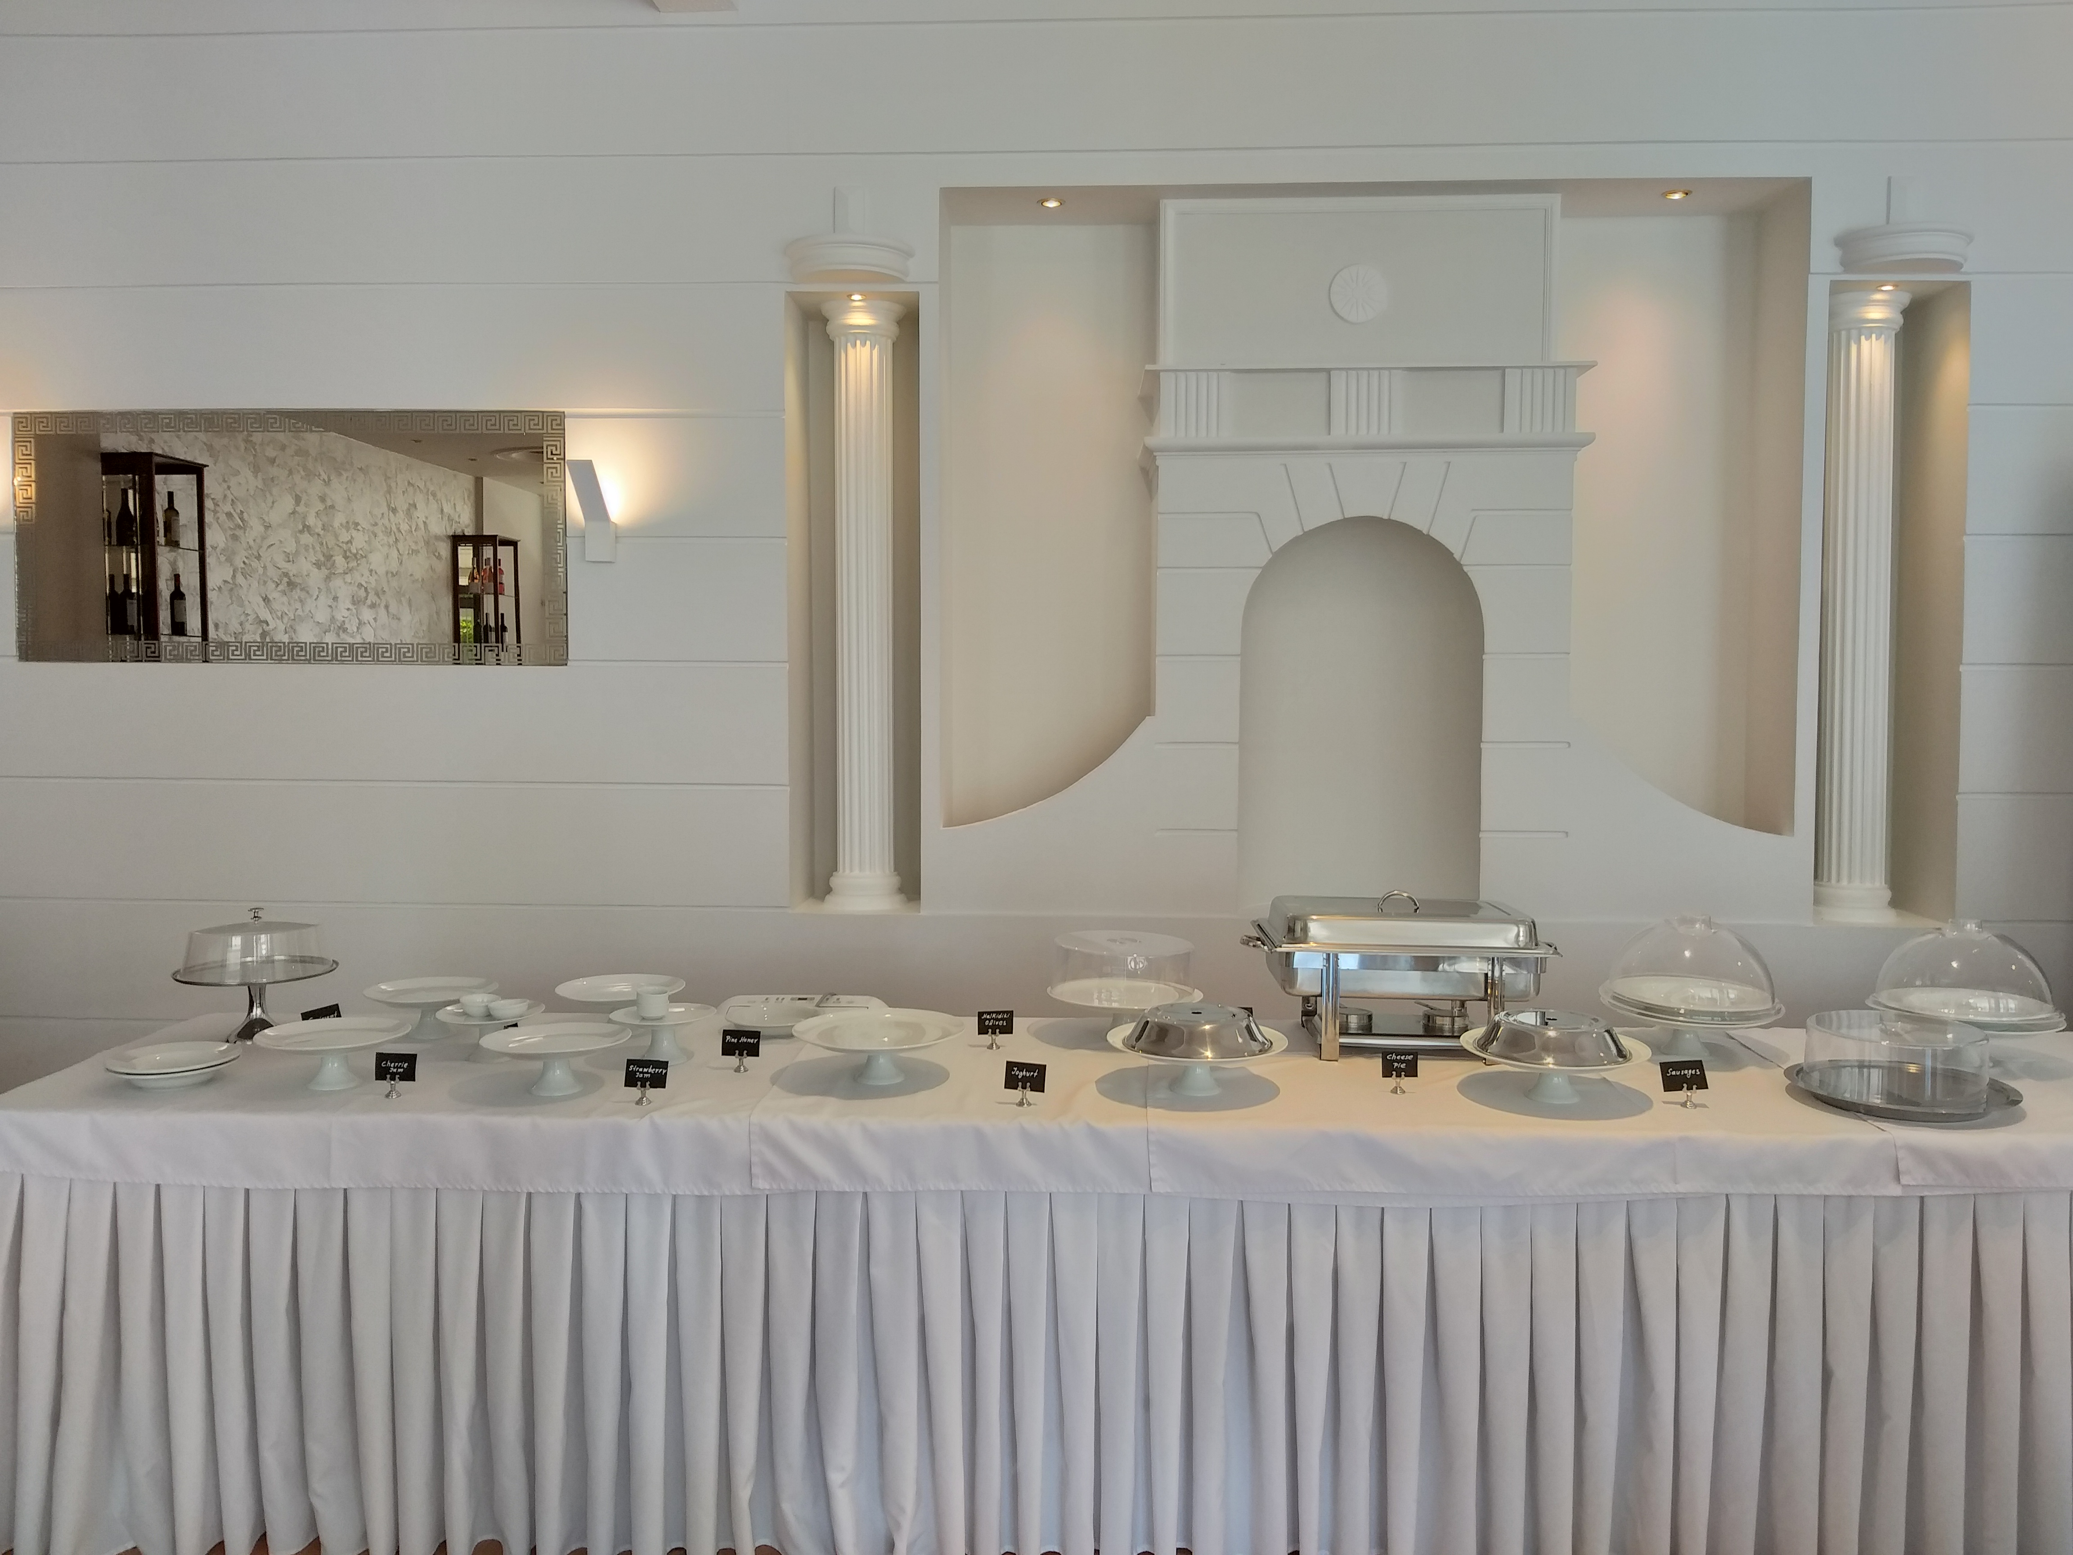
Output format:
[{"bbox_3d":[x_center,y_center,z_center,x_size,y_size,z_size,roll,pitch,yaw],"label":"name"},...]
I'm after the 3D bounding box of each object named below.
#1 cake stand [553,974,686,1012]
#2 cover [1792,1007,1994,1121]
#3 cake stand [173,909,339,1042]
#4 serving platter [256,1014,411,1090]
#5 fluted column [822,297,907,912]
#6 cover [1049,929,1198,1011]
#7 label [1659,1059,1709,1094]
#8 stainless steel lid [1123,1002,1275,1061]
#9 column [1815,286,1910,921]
[{"bbox_3d":[-0.884,0.495,3.313,0.270,0.100,0.270,0,3,0],"label":"cake stand"},{"bbox_3d":[1.536,0.507,2.789,0.288,0.113,0.288,0,3,0],"label":"cover"},{"bbox_3d":[-1.591,0.400,3.175,0.311,0.261,0.311,0,3,3],"label":"cake stand"},{"bbox_3d":[-1.305,0.521,2.893,0.268,0.096,0.268,0,3,0],"label":"serving platter"},{"bbox_3d":[-0.408,-0.395,3.707,0.200,1.410,0.200,0,3,3],"label":"fluted column"},{"bbox_3d":[0.182,0.391,3.185,0.300,0.103,0.300,0,3,3],"label":"cover"},{"bbox_3d":[1.137,0.523,2.735,0.073,0.050,0.006,-11,-6,28],"label":"label"},{"bbox_3d":[0.284,0.447,2.760,0.265,0.058,0.265,0,3,3],"label":"stainless steel lid"},{"bbox_3d":[1.906,-0.383,3.601,0.200,1.410,0.200,0,3,3],"label":"column"}]

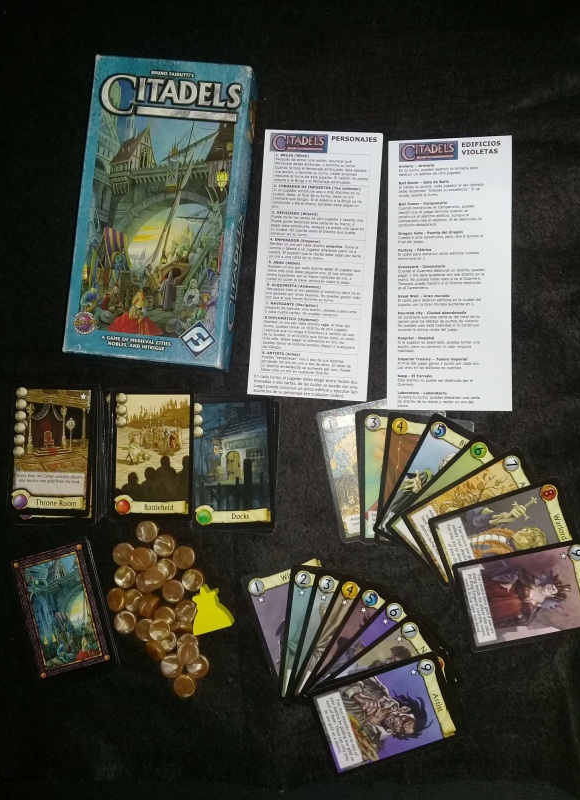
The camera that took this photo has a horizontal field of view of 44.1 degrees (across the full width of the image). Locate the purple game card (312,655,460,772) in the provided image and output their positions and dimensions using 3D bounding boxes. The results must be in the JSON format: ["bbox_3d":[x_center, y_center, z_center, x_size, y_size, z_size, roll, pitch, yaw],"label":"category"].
[{"bbox_3d":[0.065,0.208,0.475,0.090,0.001,0.059,-20,86,3],"label":"purple game card"}]

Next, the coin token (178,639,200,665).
[{"bbox_3d":[-0.068,0.170,0.481,0.015,0.006,0.015,0,95,4],"label":"coin token"}]

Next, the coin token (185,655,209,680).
[{"bbox_3d":[-0.062,0.180,0.486,0.015,0.006,0.015,0,87,4],"label":"coin token"}]

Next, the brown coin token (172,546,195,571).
[{"bbox_3d":[-0.074,0.110,0.500,0.015,0.005,0.015,0,88,3],"label":"brown coin token"}]

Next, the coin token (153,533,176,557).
[{"bbox_3d":[-0.086,0.099,0.492,0.015,0.006,0.015,0,87,4],"label":"coin token"}]

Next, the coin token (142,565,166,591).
[{"bbox_3d":[-0.093,0.122,0.495,0.015,0.005,0.015,0,88,3],"label":"coin token"}]

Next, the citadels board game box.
[{"bbox_3d":[-0.086,-0.126,0.493,0.106,0.036,0.201,6,89,4],"label":"citadels board game box"}]

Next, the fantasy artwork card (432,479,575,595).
[{"bbox_3d":[0.142,0.091,0.474,0.088,0.001,0.058,-20,84,5],"label":"fantasy artwork card"}]

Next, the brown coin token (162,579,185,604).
[{"bbox_3d":[-0.081,0.134,0.500,0.015,0.005,0.015,0,86,7],"label":"brown coin token"}]

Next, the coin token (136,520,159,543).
[{"bbox_3d":[-0.100,0.092,0.502,0.015,0.005,0.015,0,88,3],"label":"coin token"}]

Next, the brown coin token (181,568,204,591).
[{"bbox_3d":[-0.066,0.123,0.489,0.015,0.006,0.015,0,87,4],"label":"brown coin token"}]

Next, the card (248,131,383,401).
[{"bbox_3d":[0.018,-0.095,0.503,0.084,0.001,0.188,4,88,3],"label":"card"}]

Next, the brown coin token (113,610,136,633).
[{"bbox_3d":[-0.115,0.156,0.502,0.015,0.005,0.015,0,86,7],"label":"brown coin token"}]

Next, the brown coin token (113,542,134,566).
[{"bbox_3d":[-0.117,0.108,0.503,0.015,0.005,0.015,0,88,3],"label":"brown coin token"}]

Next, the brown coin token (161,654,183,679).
[{"bbox_3d":[-0.080,0.180,0.487,0.015,0.006,0.015,0,87,4],"label":"brown coin token"}]

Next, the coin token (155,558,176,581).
[{"bbox_3d":[-0.085,0.116,0.491,0.015,0.006,0.015,0,87,4],"label":"coin token"}]

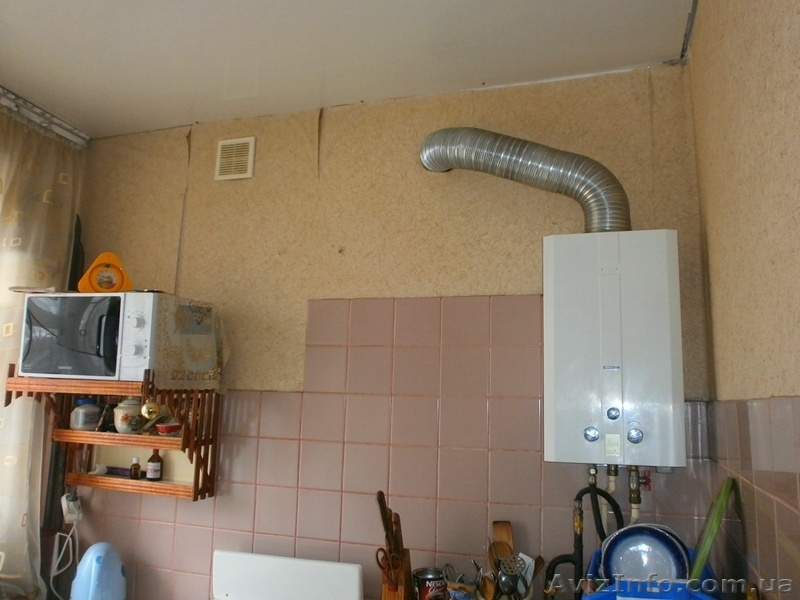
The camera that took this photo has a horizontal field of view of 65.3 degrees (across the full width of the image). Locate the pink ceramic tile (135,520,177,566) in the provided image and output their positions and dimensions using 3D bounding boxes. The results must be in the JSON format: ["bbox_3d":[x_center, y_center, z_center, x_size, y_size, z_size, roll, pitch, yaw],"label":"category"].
[{"bbox_3d":[-0.832,0.836,2.134,0.150,0.150,0.008,-1,-9,18],"label":"pink ceramic tile"}]

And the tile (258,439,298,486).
[{"bbox_3d":[-0.393,0.529,2.032,0.150,0.150,0.010,-1,-9,17],"label":"tile"}]

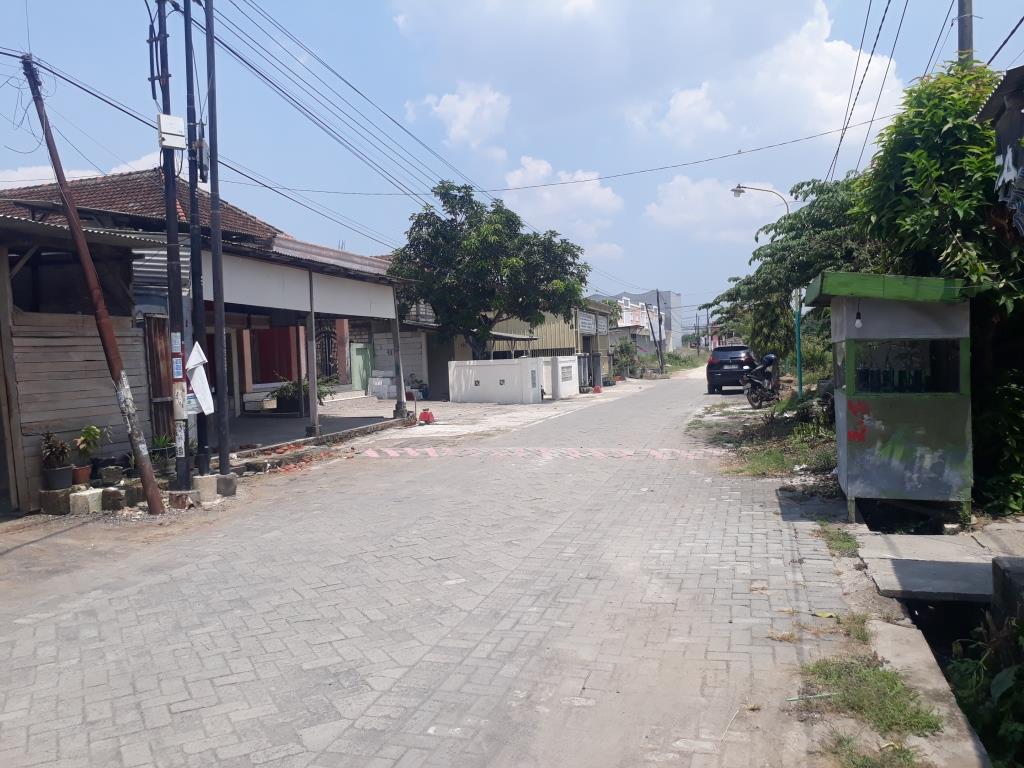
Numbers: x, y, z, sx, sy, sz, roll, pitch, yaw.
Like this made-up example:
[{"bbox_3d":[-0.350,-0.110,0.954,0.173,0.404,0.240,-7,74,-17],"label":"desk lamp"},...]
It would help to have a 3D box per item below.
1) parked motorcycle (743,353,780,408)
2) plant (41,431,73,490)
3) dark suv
[{"bbox_3d":[6.550,-0.053,20.800,0.720,1.300,1.900,0,3,40],"label":"parked motorcycle"},{"bbox_3d":[-4.871,0.775,8.550,0.340,0.630,0.340,-1,2,16],"label":"plant"},{"bbox_3d":[8.310,-0.605,30.100,1.790,1.660,4.350,-1,2,16],"label":"dark suv"}]

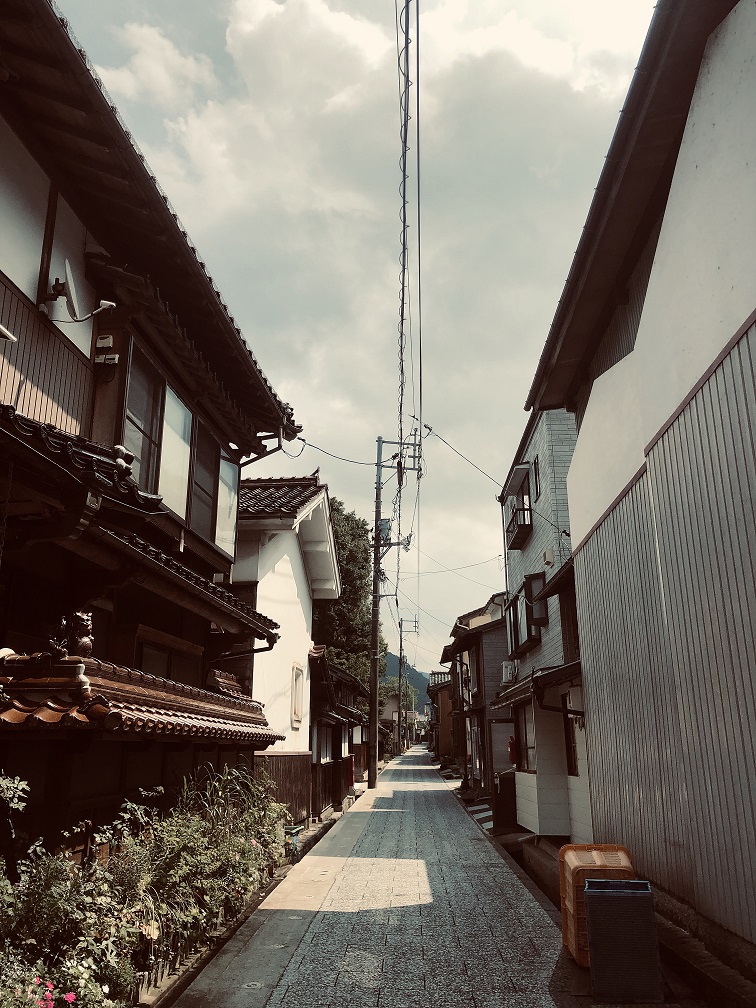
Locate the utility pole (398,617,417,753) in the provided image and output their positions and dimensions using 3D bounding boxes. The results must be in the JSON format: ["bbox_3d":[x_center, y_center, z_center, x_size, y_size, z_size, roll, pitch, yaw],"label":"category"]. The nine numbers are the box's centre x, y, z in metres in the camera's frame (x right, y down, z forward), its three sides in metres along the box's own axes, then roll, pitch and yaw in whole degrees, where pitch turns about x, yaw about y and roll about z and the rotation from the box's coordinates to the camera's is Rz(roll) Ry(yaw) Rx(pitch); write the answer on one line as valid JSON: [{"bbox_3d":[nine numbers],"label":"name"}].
[{"bbox_3d":[2.722,16.348,73.643,1.640,12.230,0.500,1,-16,-3],"label":"utility pole"}]

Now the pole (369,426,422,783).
[{"bbox_3d":[0.583,3.306,28.384,1.720,12.450,0.600,1,-16,-3],"label":"pole"}]

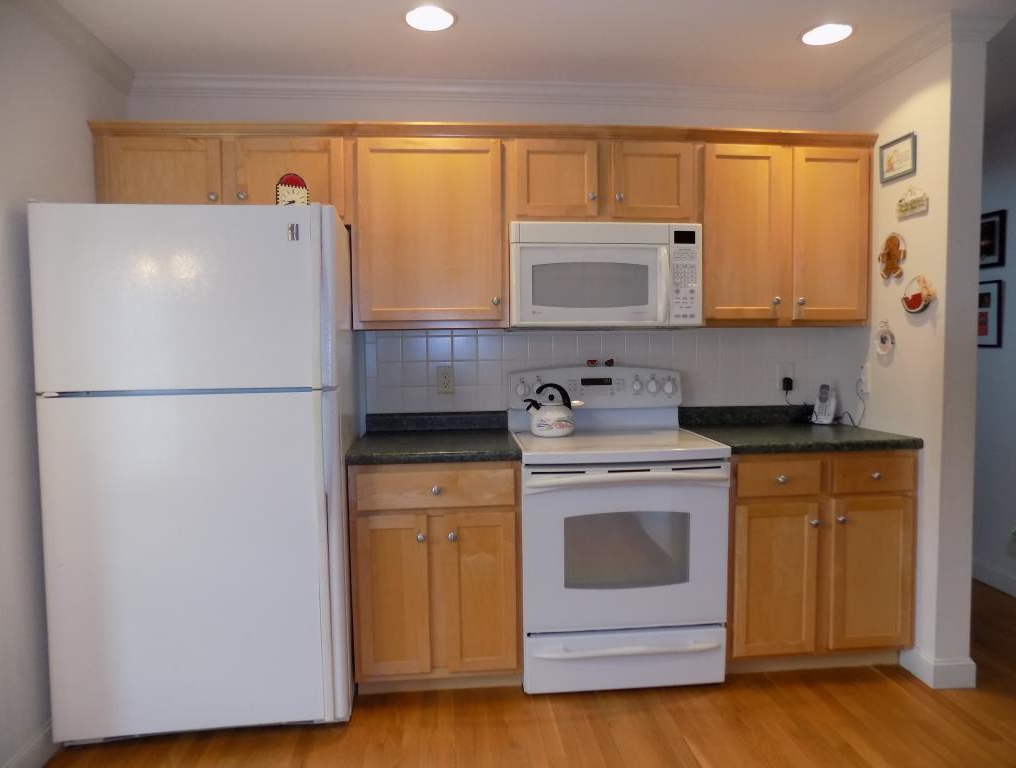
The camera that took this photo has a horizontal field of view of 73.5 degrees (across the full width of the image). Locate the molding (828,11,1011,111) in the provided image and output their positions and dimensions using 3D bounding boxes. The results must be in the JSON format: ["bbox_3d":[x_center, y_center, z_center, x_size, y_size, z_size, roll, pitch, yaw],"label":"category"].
[{"bbox_3d":[1.605,-1.277,2.748,0.260,0.090,0.790,-1,3,-6],"label":"molding"}]

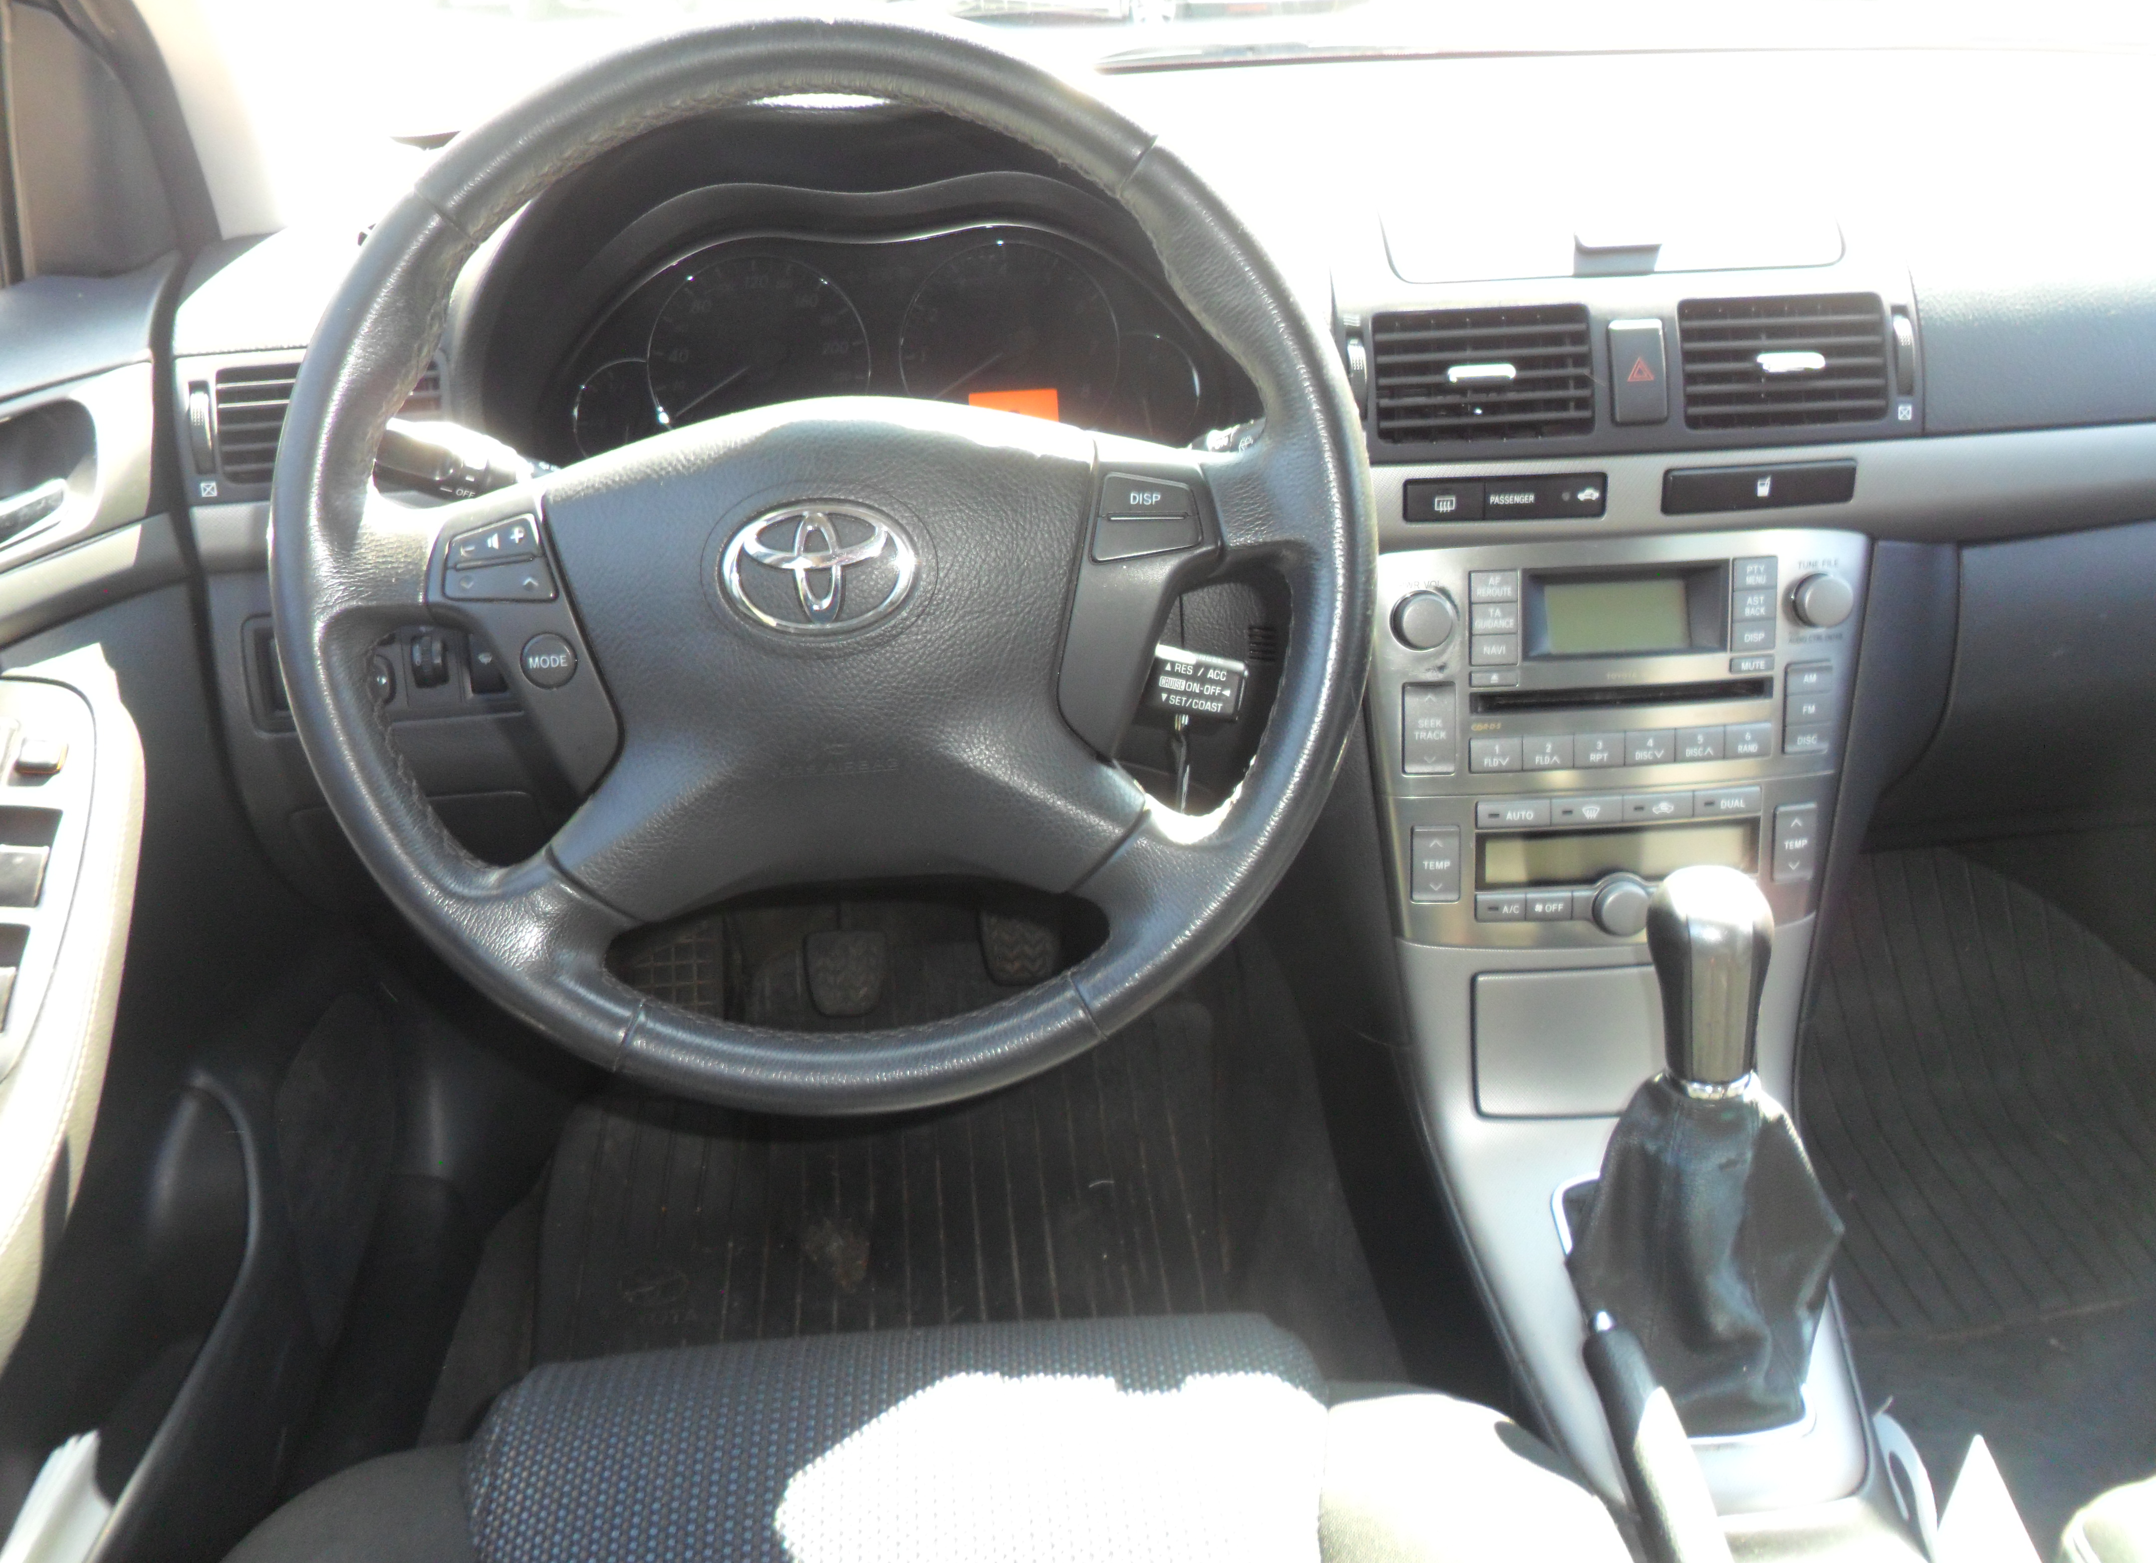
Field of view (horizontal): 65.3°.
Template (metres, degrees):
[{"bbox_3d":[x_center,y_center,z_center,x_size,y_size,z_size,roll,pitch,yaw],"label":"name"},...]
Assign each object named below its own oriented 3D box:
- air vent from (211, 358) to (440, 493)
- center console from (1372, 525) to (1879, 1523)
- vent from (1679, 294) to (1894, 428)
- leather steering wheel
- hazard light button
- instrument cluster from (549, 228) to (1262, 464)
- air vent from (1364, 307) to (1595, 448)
[{"bbox_3d":[-0.346,-0.166,0.789,0.108,0.060,0.035,-3,6,-2],"label":"air vent"},{"bbox_3d":[0.272,0.105,0.767,0.235,0.380,0.290,-3,28,-2],"label":"center console"},{"bbox_3d":[0.329,-0.198,0.799,0.101,0.062,0.035,-3,6,-2],"label":"vent"},{"bbox_3d":[-0.087,-0.074,0.607,0.380,0.380,0.090,-3,2,-2],"label":"leather steering wheel"},{"bbox_3d":[0.260,-0.191,0.784,0.029,0.052,0.015,-3,6,-2],"label":"hazard light button"},{"bbox_3d":[-0.096,-0.219,0.865,0.350,0.140,0.060,-3,8,-2],"label":"instrument cluster"},{"bbox_3d":[0.186,-0.190,0.794,0.104,0.062,0.035,-3,6,-2],"label":"air vent"}]

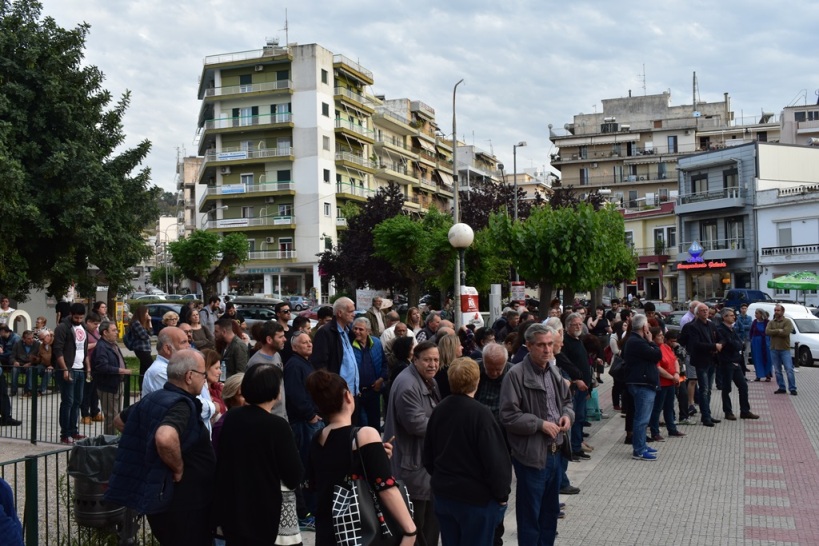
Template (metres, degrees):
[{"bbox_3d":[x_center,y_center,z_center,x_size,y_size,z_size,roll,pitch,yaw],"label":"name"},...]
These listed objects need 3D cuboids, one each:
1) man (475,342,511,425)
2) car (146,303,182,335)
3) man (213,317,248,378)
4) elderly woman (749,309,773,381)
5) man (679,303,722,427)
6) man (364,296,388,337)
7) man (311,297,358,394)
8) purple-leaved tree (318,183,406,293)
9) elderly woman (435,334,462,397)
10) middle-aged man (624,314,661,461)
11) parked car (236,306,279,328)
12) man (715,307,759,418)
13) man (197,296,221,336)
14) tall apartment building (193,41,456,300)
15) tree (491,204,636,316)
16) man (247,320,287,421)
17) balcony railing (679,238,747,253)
[{"bbox_3d":[0.577,1.284,5.627,0.520,1.610,0.400,-1,-2,9],"label":"man"},{"bbox_3d":[-10.945,2.161,37.500,4.200,1.450,1.760,-1,-1,25],"label":"car"},{"bbox_3d":[-1.940,1.370,8.981,0.420,1.740,0.520,-1,-1,-7],"label":"man"},{"bbox_3d":[7.813,1.605,18.177,0.520,1.610,0.400,-2,-2,37],"label":"elderly woman"},{"bbox_3d":[4.291,1.340,12.074,0.600,1.780,0.450,0,-2,-21],"label":"man"},{"bbox_3d":[-0.542,1.299,14.281,0.500,1.760,0.340,0,-1,-30],"label":"man"},{"bbox_3d":[-0.751,1.201,8.380,0.370,1.900,0.520,-2,-1,20],"label":"man"},{"bbox_3d":[-1.832,-0.386,32.953,3.600,6.200,3.600,0,-1,0],"label":"purple-leaved tree"},{"bbox_3d":[0.349,1.347,7.527,0.340,1.580,0.460,0,-2,-28],"label":"elderly woman"},{"bbox_3d":[2.779,1.359,9.731,0.380,1.730,0.510,-1,-1,-14],"label":"middle-aged man"},{"bbox_3d":[-6.535,2.224,34.978,4.300,1.500,1.760,-1,-2,21],"label":"parked car"},{"bbox_3d":[5.057,1.398,12.625,0.540,1.730,0.520,1,-2,-33],"label":"man"},{"bbox_3d":[-3.882,1.369,15.986,0.360,1.780,0.520,-1,-1,24],"label":"man"},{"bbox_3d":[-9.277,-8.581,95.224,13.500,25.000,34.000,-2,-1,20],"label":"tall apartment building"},{"bbox_3d":[4.032,0.349,21.453,3.700,4.350,3.700,-2,-1,20],"label":"tree"},{"bbox_3d":[-1.173,1.274,6.787,0.340,1.750,0.520,-1,-1,18],"label":"man"},{"bbox_3d":[20.300,-1.780,54.900,0.900,0.700,5.700,0,-1,-26],"label":"balcony railing"}]

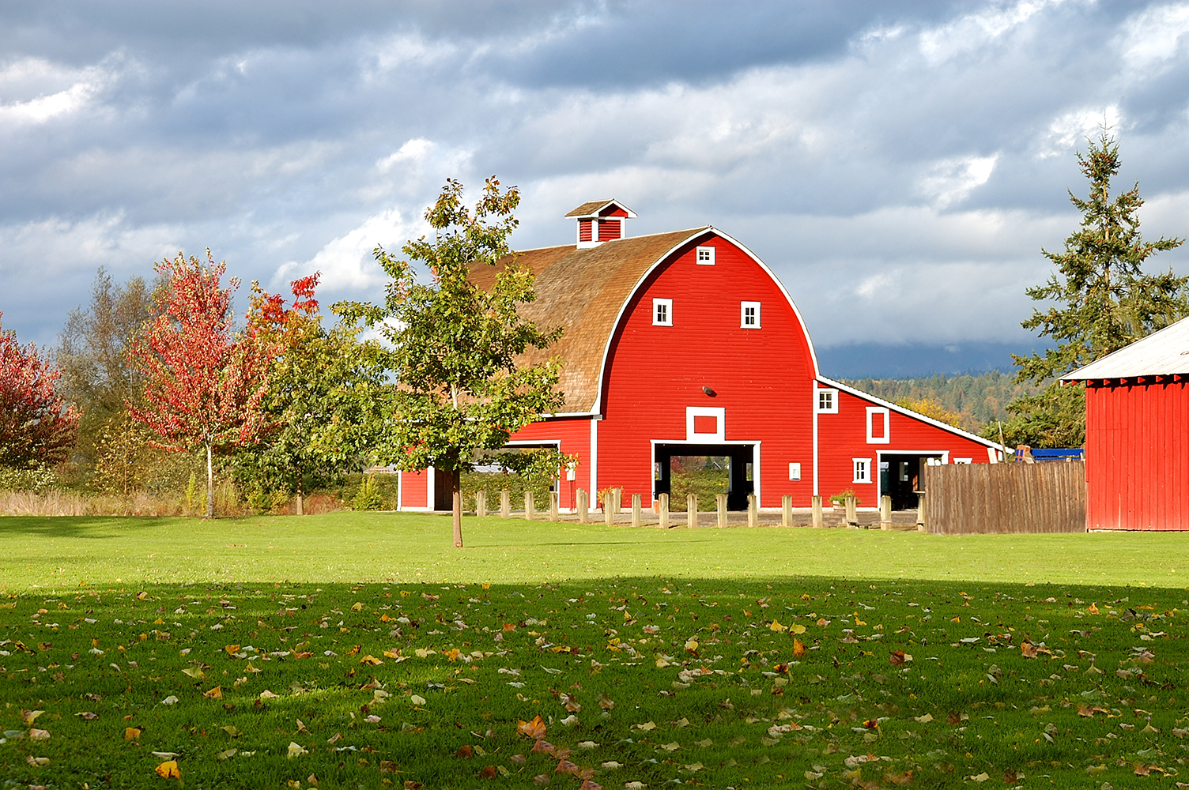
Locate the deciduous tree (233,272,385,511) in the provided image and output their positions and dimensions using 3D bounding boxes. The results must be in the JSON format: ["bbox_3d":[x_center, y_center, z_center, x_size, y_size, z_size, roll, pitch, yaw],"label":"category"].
[{"bbox_3d":[-9.974,-0.059,122.124,5.400,8.579,5.200,0,-2,0],"label":"deciduous tree"}]

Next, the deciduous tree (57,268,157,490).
[{"bbox_3d":[-20.970,-0.299,150.152,4.600,10.496,4.600,0,-2,0],"label":"deciduous tree"}]

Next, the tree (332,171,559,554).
[{"bbox_3d":[-2.815,-0.646,68.105,4.400,7.274,4.400,0,-2,0],"label":"tree"}]

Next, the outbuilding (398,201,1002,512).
[{"bbox_3d":[3.898,-1.400,130.398,18.150,11.536,15.400,1,-2,-30],"label":"outbuilding"}]

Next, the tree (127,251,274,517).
[{"bbox_3d":[-12.957,-0.342,114.127,4.800,8.787,4.800,0,-2,0],"label":"tree"}]

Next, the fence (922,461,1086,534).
[{"bbox_3d":[9.708,2.435,82.350,0.140,1.700,6.200,1,-2,-30],"label":"fence"}]

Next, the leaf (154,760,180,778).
[{"bbox_3d":[-2.035,1.785,16.500,0.128,0.085,0.085,0,-2,0],"label":"leaf"}]

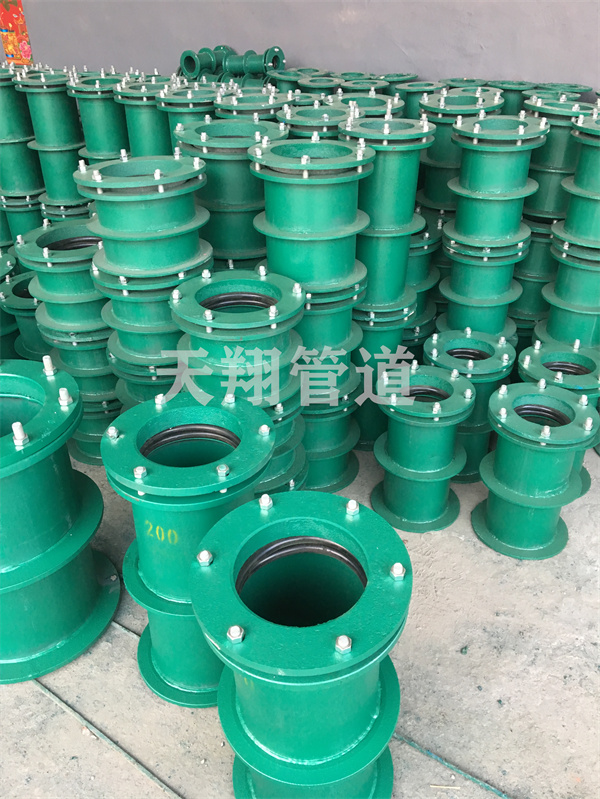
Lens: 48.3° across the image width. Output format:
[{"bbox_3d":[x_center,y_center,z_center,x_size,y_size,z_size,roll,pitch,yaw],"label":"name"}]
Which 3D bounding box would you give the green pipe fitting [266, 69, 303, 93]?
[{"bbox_3d":[-0.052,-1.364,3.237,0.195,0.360,0.195,-2,33,0],"label":"green pipe fitting"}]

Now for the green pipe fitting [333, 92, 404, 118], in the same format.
[{"bbox_3d":[0.231,-0.921,2.450,0.287,0.360,0.287,-1,33,0],"label":"green pipe fitting"}]

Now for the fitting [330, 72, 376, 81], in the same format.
[{"bbox_3d":[0.267,-1.451,3.388,0.226,0.330,0.226,-1,33,0],"label":"fitting"}]

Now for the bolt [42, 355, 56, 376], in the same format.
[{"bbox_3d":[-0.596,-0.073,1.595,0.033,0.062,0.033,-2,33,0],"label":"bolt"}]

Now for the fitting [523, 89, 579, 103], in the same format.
[{"bbox_3d":[1.026,-1.101,2.814,0.226,0.330,0.226,-1,33,0],"label":"fitting"}]

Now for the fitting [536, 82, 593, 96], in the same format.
[{"bbox_3d":[0.982,-1.002,2.570,0.195,0.360,0.195,-2,33,0],"label":"fitting"}]

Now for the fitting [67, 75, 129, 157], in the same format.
[{"bbox_3d":[-0.825,-1.116,2.948,0.285,0.515,0.285,-2,33,0],"label":"fitting"}]

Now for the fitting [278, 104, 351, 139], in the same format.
[{"bbox_3d":[0.071,-0.788,2.246,0.287,0.360,0.287,-1,33,0],"label":"fitting"}]

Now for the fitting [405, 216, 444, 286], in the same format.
[{"bbox_3d":[0.328,-0.437,2.313,0.325,0.335,0.325,-2,33,0],"label":"fitting"}]

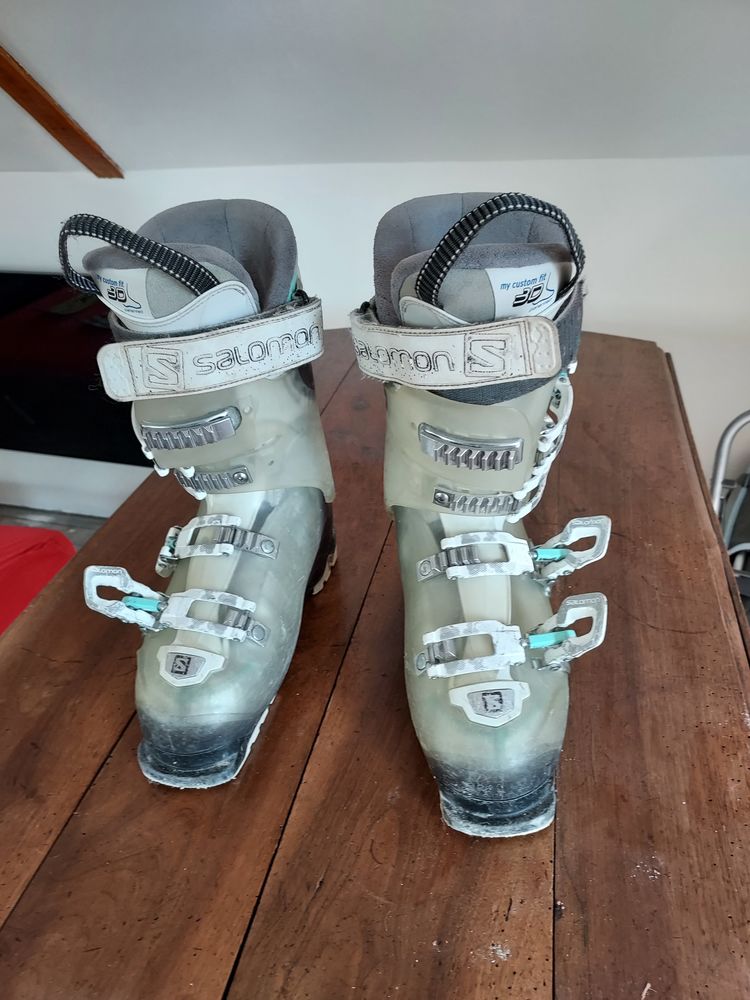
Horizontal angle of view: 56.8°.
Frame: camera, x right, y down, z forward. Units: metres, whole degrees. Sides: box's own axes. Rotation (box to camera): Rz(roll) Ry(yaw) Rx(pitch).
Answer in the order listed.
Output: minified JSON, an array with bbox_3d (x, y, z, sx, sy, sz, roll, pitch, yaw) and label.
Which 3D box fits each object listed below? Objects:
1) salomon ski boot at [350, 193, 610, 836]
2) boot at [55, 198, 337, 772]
[{"bbox_3d":[0.069,-0.013,0.452,0.157,0.325,0.290,-3,33,1],"label":"salomon ski boot"},{"bbox_3d":[-0.114,-0.024,0.490,0.160,0.320,0.290,3,34,10],"label":"boot"}]

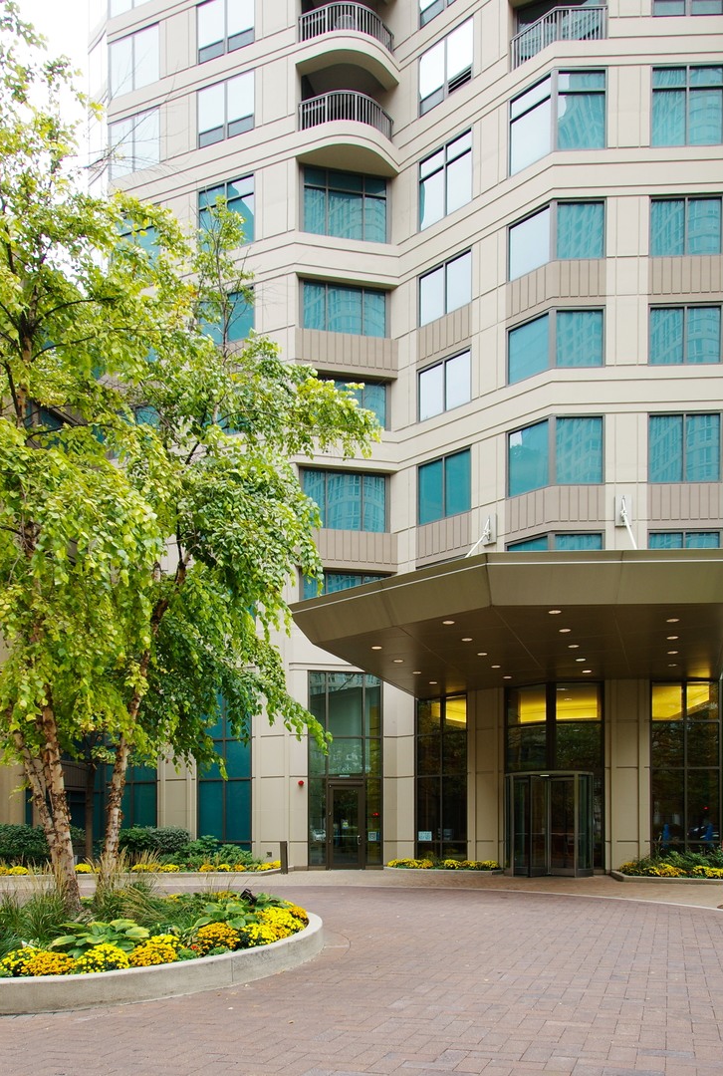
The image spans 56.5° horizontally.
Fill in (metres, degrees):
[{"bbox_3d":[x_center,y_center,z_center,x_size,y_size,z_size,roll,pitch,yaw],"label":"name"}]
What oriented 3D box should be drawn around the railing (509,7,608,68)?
[{"bbox_3d":[5.554,-14.292,19.096,2.603,0.945,0.512,-1,-4,19],"label":"railing"}]

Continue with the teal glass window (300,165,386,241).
[{"bbox_3d":[-0.514,-10.667,21.630,2.781,2.137,0.200,1,-4,-9],"label":"teal glass window"}]

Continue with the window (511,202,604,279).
[{"bbox_3d":[5.421,-8.349,18.702,2.583,1.615,0.548,-1,-4,19],"label":"window"}]

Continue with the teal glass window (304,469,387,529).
[{"bbox_3d":[-0.507,-1.129,20.787,2.655,1.791,0.150,0,0,-9],"label":"teal glass window"}]

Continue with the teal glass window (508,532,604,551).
[{"bbox_3d":[5.157,0.938,18.093,2.537,1.957,0.548,-1,-4,19],"label":"teal glass window"}]

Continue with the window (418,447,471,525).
[{"bbox_3d":[2.321,-1.425,18.935,1.771,1.832,0.200,-2,-3,36],"label":"window"}]

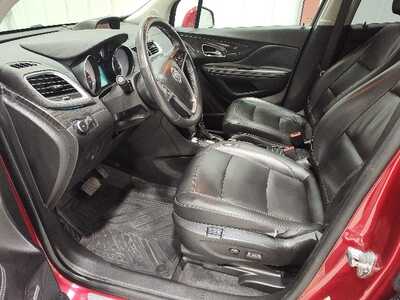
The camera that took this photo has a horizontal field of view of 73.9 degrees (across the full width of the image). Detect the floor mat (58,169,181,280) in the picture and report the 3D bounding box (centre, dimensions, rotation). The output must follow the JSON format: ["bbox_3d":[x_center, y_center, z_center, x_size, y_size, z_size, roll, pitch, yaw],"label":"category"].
[{"bbox_3d":[-0.316,0.251,1.169,0.620,0.070,0.490,14,28,13],"label":"floor mat"}]

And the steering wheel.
[{"bbox_3d":[-0.105,-0.251,0.911,0.090,0.372,0.372,-13,19,24],"label":"steering wheel"}]

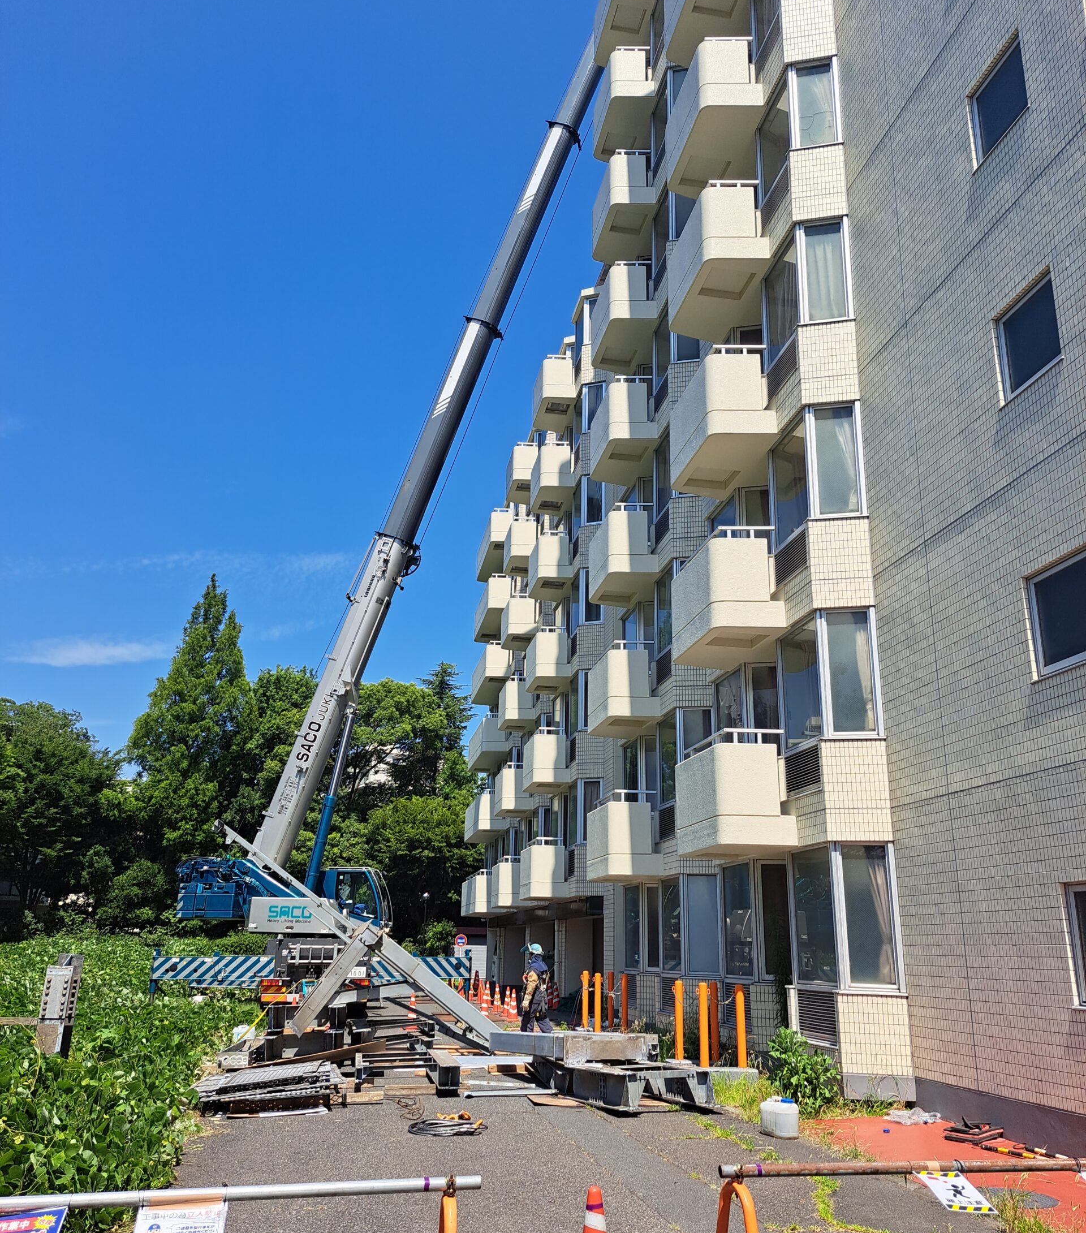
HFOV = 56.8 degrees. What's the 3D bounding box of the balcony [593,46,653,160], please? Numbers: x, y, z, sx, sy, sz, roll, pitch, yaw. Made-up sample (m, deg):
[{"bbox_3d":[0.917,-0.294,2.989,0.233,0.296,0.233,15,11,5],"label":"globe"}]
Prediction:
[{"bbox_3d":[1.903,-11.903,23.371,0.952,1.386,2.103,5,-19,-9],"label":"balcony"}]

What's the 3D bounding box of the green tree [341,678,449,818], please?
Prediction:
[{"bbox_3d":[-8.279,10.744,54.218,7.142,14.971,7.142,1,-18,0],"label":"green tree"}]

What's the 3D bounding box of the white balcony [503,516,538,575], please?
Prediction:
[{"bbox_3d":[-0.705,-2.397,34.516,0.989,1.387,2.091,4,-18,-9],"label":"white balcony"}]

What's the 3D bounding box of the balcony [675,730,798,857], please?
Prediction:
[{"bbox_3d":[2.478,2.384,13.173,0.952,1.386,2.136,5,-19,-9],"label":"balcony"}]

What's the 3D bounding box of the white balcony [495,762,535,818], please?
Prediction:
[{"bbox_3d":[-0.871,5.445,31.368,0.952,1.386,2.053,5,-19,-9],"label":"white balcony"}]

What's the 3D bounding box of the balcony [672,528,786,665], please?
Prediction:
[{"bbox_3d":[2.551,-0.223,13.893,0.989,1.387,2.193,4,-18,-9],"label":"balcony"}]

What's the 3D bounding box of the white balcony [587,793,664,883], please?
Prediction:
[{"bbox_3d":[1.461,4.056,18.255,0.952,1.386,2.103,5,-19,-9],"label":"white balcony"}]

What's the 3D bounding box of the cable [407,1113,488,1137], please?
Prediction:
[{"bbox_3d":[-0.838,4.406,8.700,0.720,0.100,0.750,1,-17,0],"label":"cable"}]

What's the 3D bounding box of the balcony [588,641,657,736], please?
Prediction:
[{"bbox_3d":[1.574,1.467,19.641,1.000,1.400,2.300,4,-17,-9],"label":"balcony"}]

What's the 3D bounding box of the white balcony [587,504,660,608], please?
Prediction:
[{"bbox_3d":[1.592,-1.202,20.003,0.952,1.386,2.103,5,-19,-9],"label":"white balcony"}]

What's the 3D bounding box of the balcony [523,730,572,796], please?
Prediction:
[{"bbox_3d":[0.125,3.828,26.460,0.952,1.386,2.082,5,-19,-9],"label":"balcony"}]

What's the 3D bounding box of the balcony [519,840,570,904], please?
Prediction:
[{"bbox_3d":[0.028,7.288,28.440,0.991,1.568,2.364,5,-18,-10],"label":"balcony"}]

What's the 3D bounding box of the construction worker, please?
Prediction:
[{"bbox_3d":[-0.098,5.232,13.400,0.550,1.660,0.520,1,-17,0],"label":"construction worker"}]

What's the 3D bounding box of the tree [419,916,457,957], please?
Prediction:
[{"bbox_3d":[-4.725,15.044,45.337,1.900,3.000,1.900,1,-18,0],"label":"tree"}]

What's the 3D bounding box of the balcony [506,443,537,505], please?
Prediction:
[{"bbox_3d":[-0.774,-5.507,38.855,0.991,1.568,2.364,5,-18,-10],"label":"balcony"}]

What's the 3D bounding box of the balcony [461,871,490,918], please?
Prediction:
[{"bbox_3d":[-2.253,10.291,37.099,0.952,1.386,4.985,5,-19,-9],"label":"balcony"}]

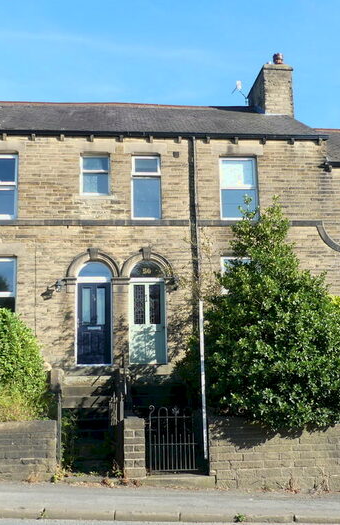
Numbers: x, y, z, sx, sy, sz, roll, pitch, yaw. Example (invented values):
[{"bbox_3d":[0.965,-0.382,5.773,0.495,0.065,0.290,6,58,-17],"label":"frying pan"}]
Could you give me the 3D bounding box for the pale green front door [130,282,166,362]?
[{"bbox_3d":[-0.560,1.465,14.946,0.908,2.050,0.080,0,-11,-5],"label":"pale green front door"}]

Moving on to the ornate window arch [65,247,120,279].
[{"bbox_3d":[-1.896,-0.001,14.908,1.351,0.758,0.200,0,-11,-5],"label":"ornate window arch"}]

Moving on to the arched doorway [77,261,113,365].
[{"bbox_3d":[-1.832,1.207,14.805,0.849,2.508,0.250,0,-11,-5],"label":"arched doorway"}]

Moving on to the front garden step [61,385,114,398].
[{"bbox_3d":[-1.787,2.819,13.229,1.151,0.229,0.350,0,-11,-5],"label":"front garden step"}]

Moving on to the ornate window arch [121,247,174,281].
[{"bbox_3d":[-0.562,0.024,15.017,1.318,0.814,0.200,0,-11,-5],"label":"ornate window arch"}]

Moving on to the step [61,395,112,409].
[{"bbox_3d":[-1.742,2.964,12.899,1.122,0.231,0.350,0,-11,-5],"label":"step"}]

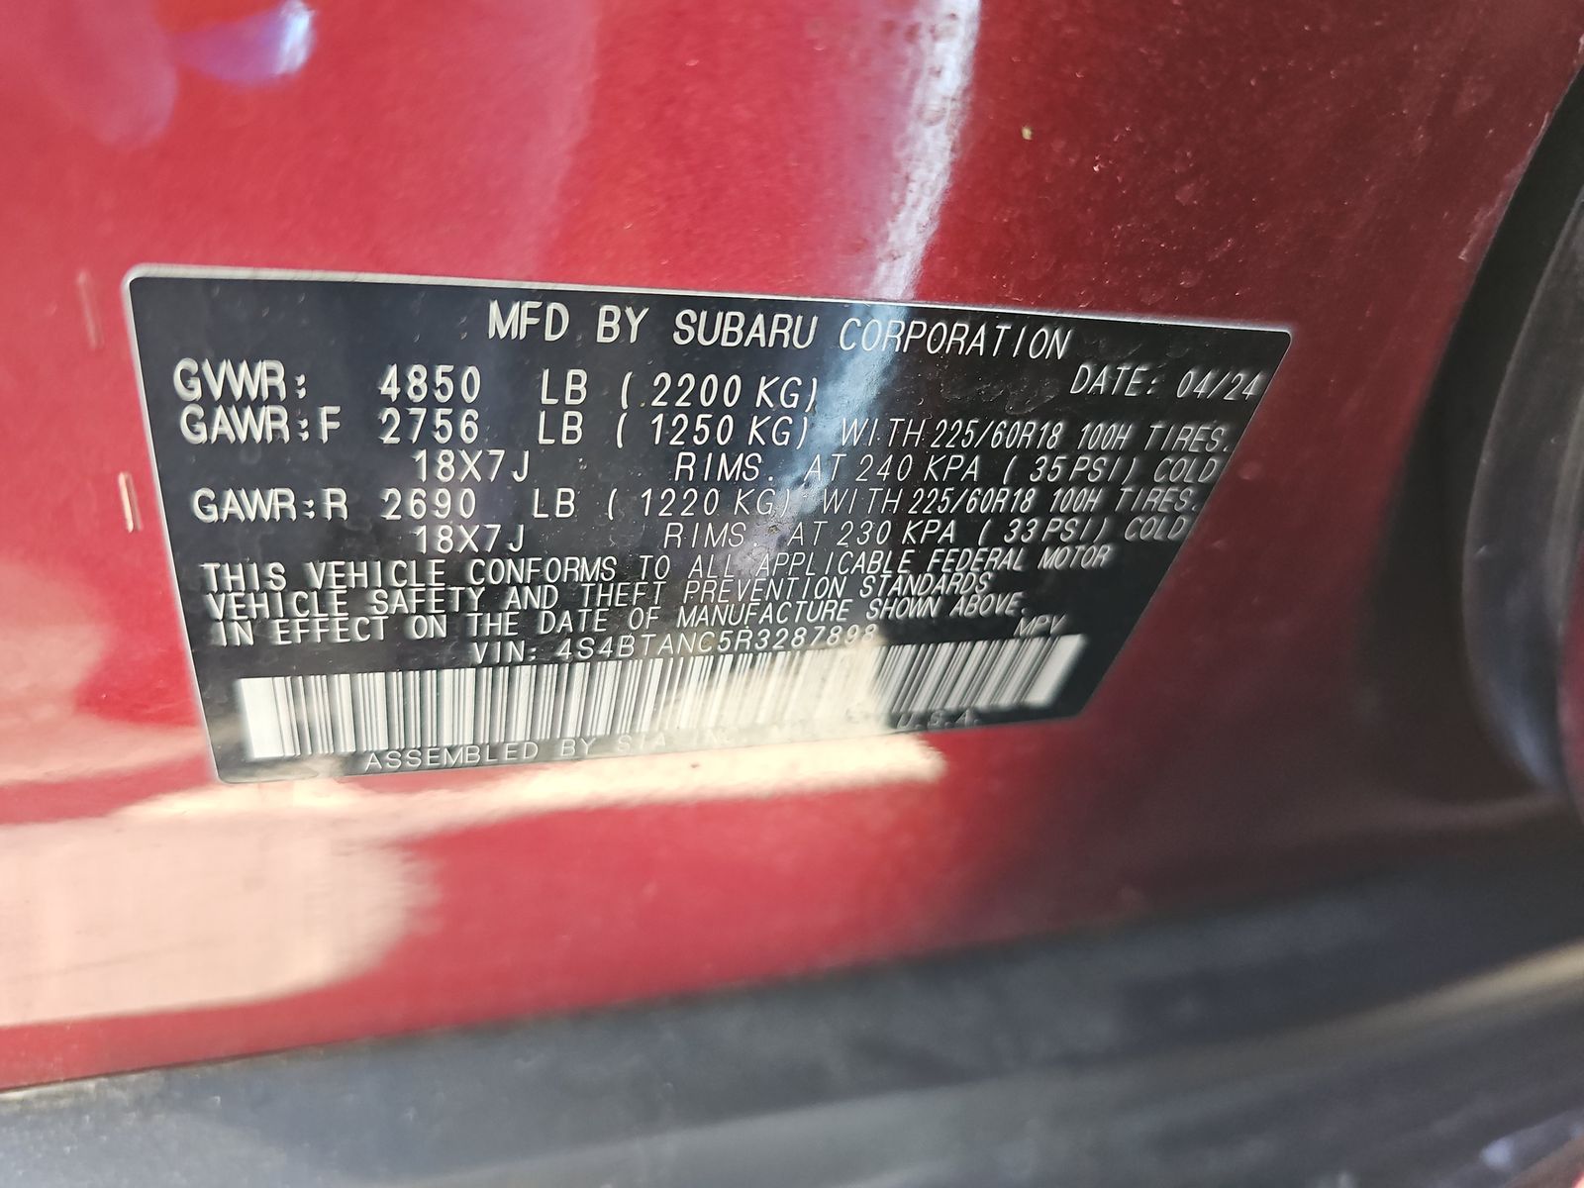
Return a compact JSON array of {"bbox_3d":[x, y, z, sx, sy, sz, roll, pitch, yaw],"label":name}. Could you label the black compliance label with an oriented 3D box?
[{"bbox_3d":[-0.003,-0.003,0.096,0.094,0.052,0.001,-2,42,-20],"label":"black compliance label"}]

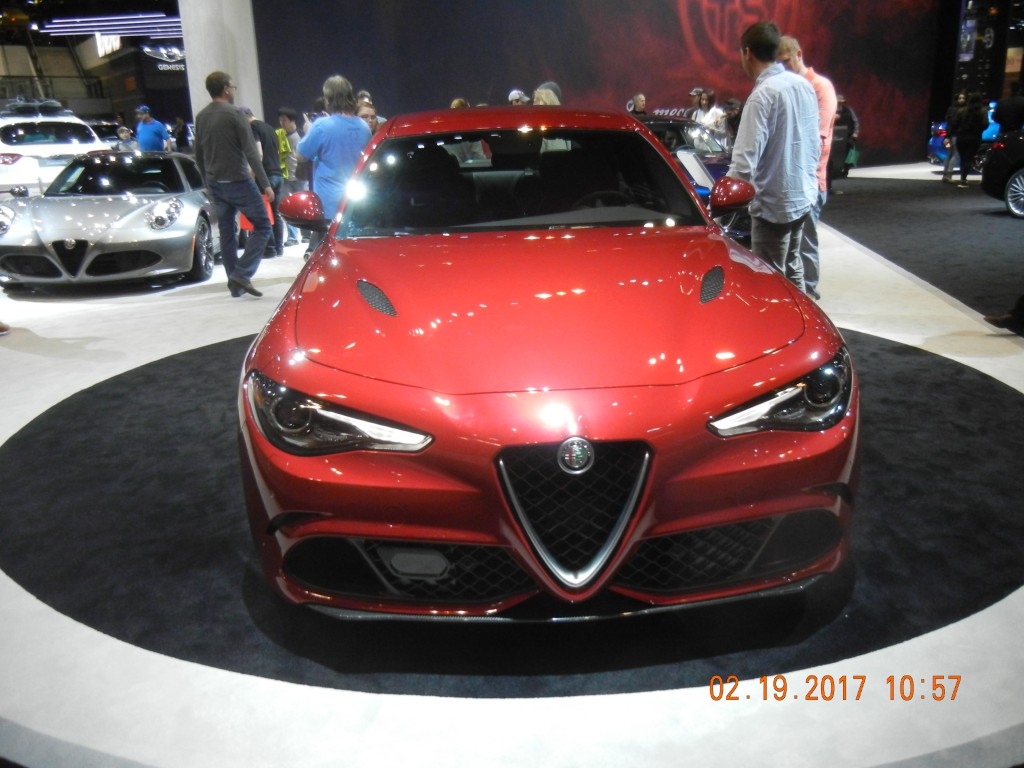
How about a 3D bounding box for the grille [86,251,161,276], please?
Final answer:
[{"bbox_3d":[-3.313,-1.032,7.588,0.570,0.165,0.160,-6,17,-16],"label":"grille"}]

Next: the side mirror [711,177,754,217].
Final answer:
[{"bbox_3d":[0.939,-0.797,3.773,0.220,0.170,0.160,-2,17,-2],"label":"side mirror"}]

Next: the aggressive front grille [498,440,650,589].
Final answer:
[{"bbox_3d":[0.155,0.320,2.193,0.365,0.370,0.090,-3,11,-3],"label":"aggressive front grille"}]

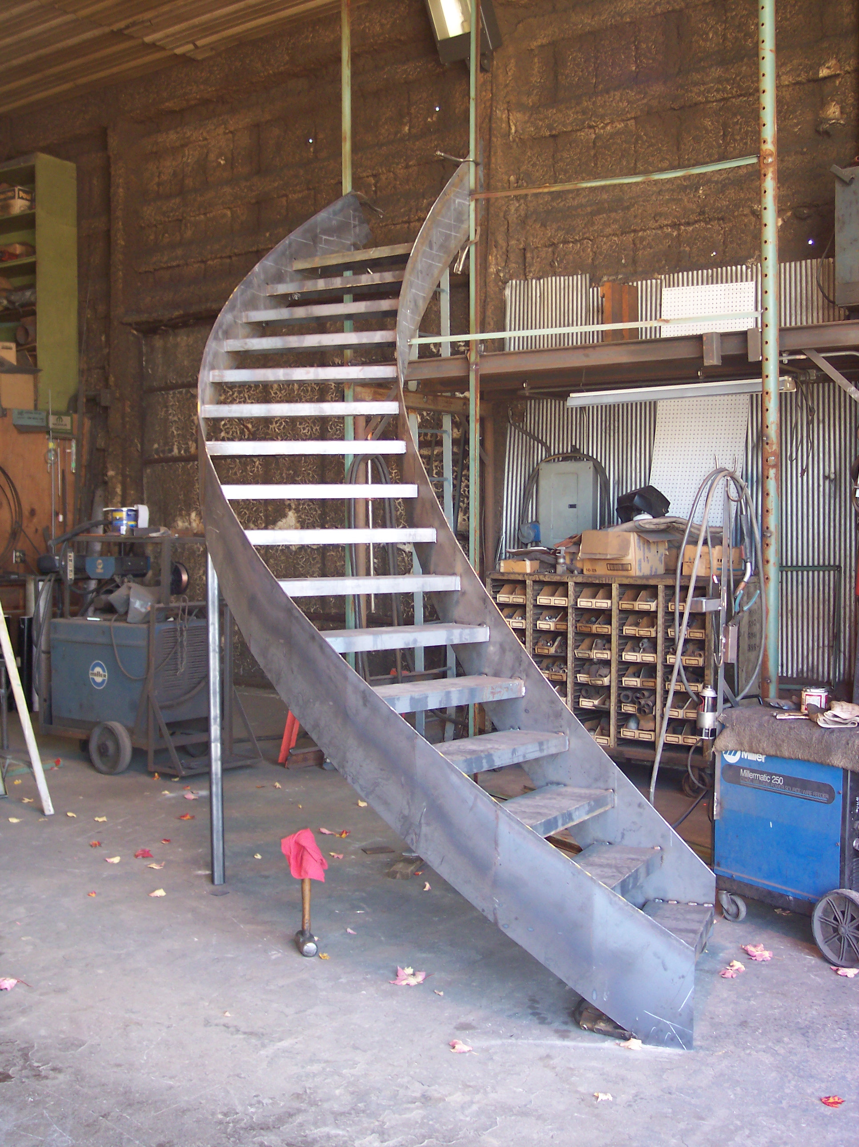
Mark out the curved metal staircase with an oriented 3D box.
[{"bbox_3d":[-0.144,-0.449,5.435,1.669,3.526,4.191,-1,1,-14],"label":"curved metal staircase"}]

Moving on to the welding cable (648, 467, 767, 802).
[{"bbox_3d":[1.070,0.278,4.850,0.450,1.400,0.300,0,1,0],"label":"welding cable"}]

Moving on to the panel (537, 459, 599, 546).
[{"bbox_3d":[0.900,-0.432,8.130,0.365,0.580,0.105,0,1,30],"label":"panel"}]

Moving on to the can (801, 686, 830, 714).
[{"bbox_3d":[1.456,0.477,4.750,0.102,0.097,0.102,0,1,0],"label":"can"}]

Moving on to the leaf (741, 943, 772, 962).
[{"bbox_3d":[1.131,1.307,4.350,0.110,0.030,0.110,0,1,0],"label":"leaf"}]

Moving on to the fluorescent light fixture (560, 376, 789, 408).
[{"bbox_3d":[1.370,-0.993,6.990,1.240,0.085,0.160,0,1,28],"label":"fluorescent light fixture"}]

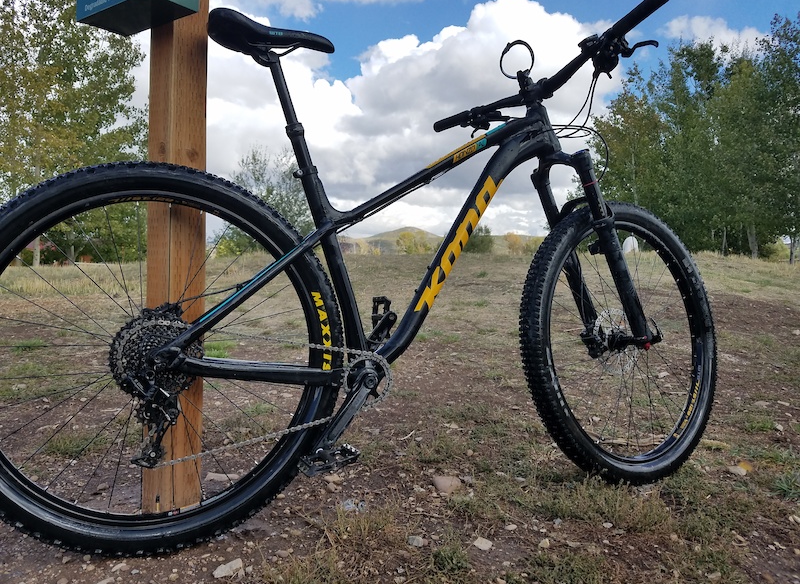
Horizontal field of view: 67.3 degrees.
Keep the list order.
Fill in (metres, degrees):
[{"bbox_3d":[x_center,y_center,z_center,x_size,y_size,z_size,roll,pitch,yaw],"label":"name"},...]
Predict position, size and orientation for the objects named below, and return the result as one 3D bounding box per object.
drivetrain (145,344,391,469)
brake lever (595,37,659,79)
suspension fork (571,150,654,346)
[{"bbox_3d":[-0.247,0.204,1.199,0.500,0.250,0.035,0,-3,-22],"label":"drivetrain"},{"bbox_3d":[0.500,-0.531,1.346,0.085,0.060,0.125,1,-8,-32],"label":"brake lever"},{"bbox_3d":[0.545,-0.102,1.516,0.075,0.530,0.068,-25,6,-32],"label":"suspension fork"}]

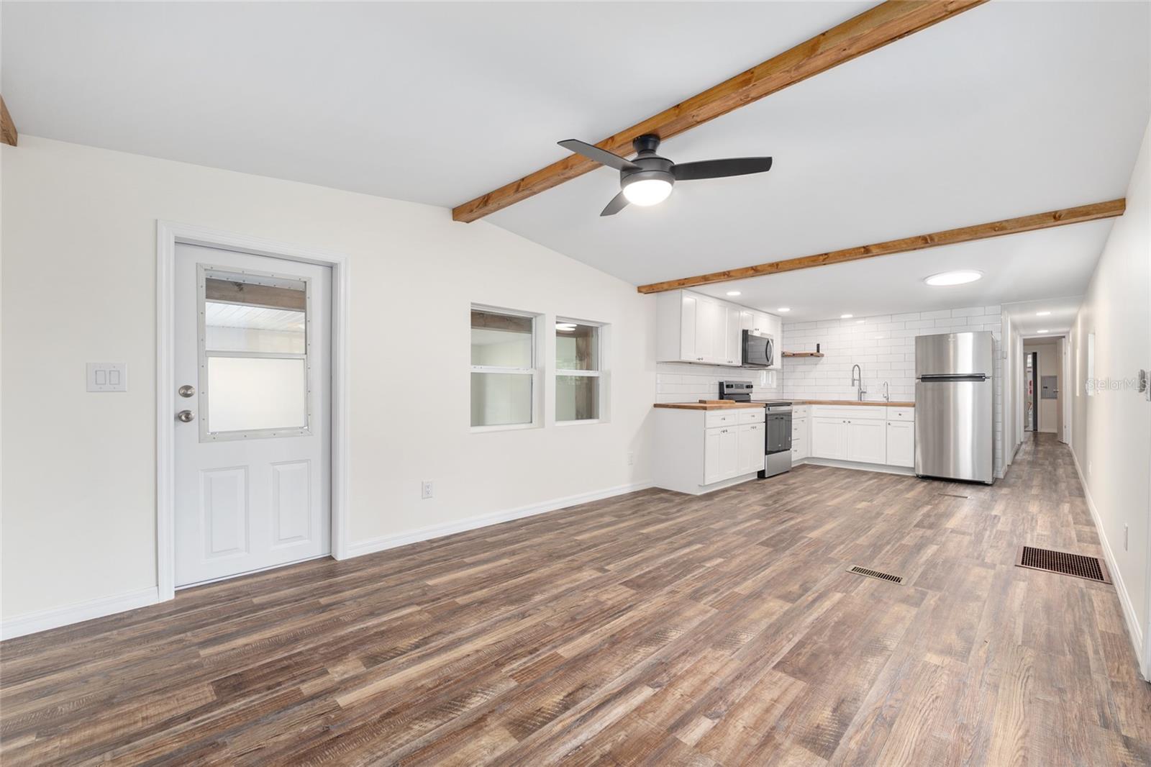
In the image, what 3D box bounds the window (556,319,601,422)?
[{"bbox_3d":[0.029,-0.105,4.430,0.690,0.996,0.070,0,0,-41],"label":"window"}]

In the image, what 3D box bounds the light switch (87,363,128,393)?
[{"bbox_3d":[-2.339,-0.030,2.236,0.139,0.143,0.010,0,0,-41],"label":"light switch"}]

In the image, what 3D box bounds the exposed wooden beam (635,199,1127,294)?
[{"bbox_3d":[1.898,-0.982,3.689,3.338,0.068,0.115,0,0,45],"label":"exposed wooden beam"}]

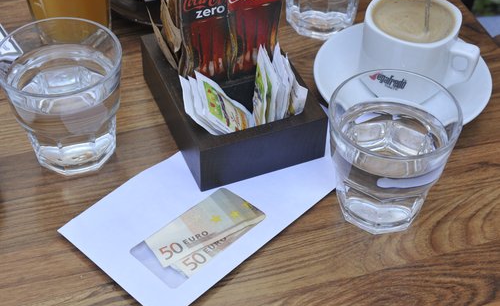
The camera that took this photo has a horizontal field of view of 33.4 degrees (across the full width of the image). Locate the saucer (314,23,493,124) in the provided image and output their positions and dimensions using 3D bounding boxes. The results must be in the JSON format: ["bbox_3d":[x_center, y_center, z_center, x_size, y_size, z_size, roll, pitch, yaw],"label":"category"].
[{"bbox_3d":[0.121,-0.057,0.671,0.142,0.020,0.142,0,45,0],"label":"saucer"}]

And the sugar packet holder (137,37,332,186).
[{"bbox_3d":[-0.015,-0.044,0.641,0.098,0.042,0.137,-16,47,-16],"label":"sugar packet holder"}]

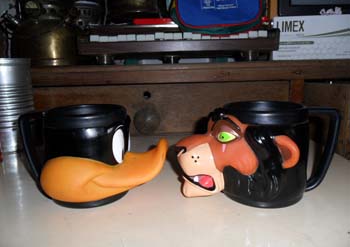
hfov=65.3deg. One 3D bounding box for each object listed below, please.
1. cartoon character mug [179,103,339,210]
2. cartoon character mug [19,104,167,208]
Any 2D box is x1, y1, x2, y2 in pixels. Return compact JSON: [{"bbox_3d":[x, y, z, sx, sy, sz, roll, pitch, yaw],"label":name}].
[{"bbox_3d":[0.088,0.028,0.304,0.170,0.094,0.099,1,11,10],"label":"cartoon character mug"},{"bbox_3d":[-0.091,0.031,0.310,0.165,0.094,0.097,-1,11,1],"label":"cartoon character mug"}]

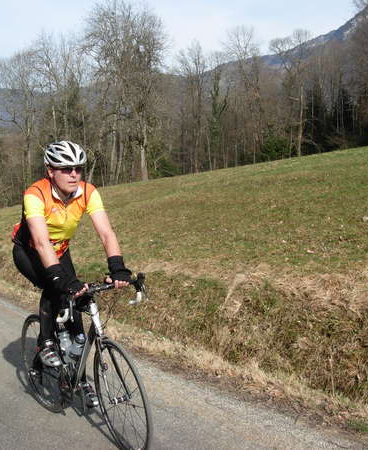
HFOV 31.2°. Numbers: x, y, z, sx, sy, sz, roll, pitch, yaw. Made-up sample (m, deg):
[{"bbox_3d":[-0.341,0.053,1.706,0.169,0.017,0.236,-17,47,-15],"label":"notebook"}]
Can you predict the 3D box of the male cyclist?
[{"bbox_3d":[-0.713,0.322,3.945,0.540,1.650,0.920,-3,5,-37],"label":"male cyclist"}]

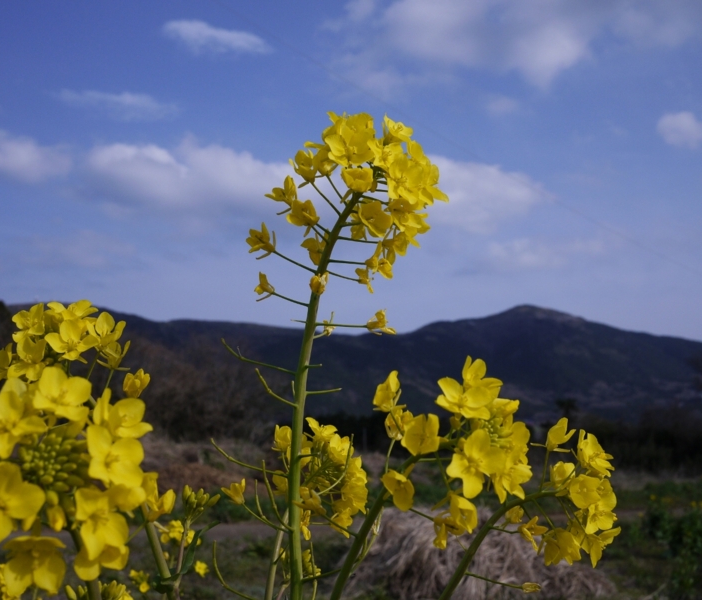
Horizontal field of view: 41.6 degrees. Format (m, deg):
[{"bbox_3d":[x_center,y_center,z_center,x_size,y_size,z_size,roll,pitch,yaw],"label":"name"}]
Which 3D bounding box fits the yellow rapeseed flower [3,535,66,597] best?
[{"bbox_3d":[-0.079,0.066,0.230,0.015,0.015,0.011,0,24,0],"label":"yellow rapeseed flower"}]

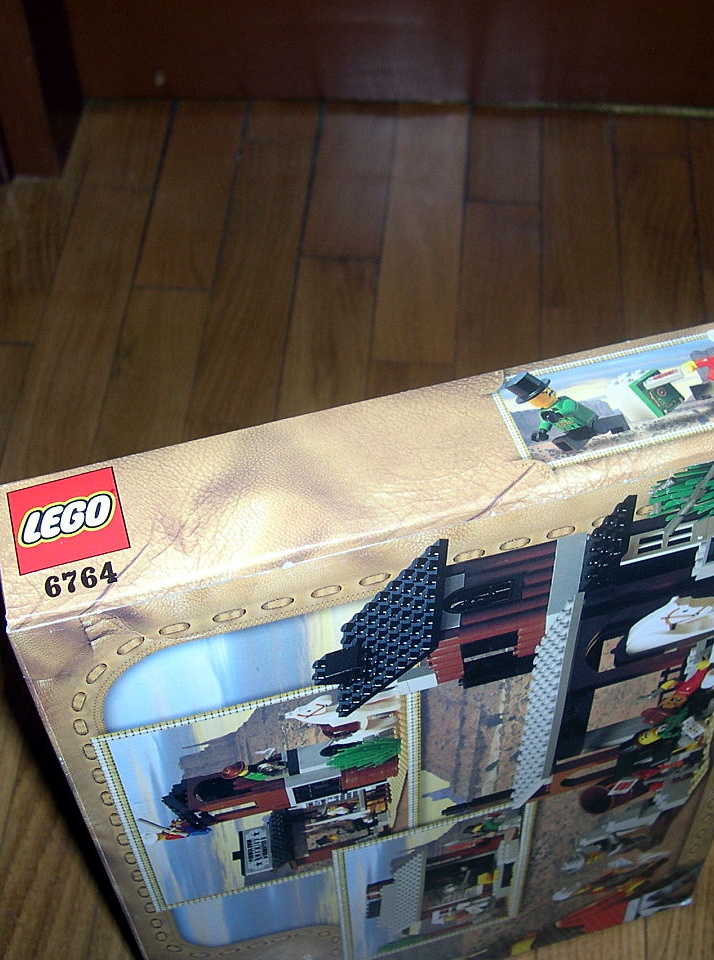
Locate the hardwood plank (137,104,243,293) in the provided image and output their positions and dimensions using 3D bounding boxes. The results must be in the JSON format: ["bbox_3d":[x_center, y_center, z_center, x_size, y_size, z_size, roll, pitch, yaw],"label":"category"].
[{"bbox_3d":[-0.124,-0.218,1.082,0.058,0.015,0.212,4,54,3],"label":"hardwood plank"}]

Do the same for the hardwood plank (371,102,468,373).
[{"bbox_3d":[0.049,-0.187,1.057,0.059,0.015,0.275,3,54,3],"label":"hardwood plank"}]

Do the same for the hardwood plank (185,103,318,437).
[{"bbox_3d":[-0.072,-0.156,1.036,0.059,0.015,0.321,3,54,3],"label":"hardwood plank"}]

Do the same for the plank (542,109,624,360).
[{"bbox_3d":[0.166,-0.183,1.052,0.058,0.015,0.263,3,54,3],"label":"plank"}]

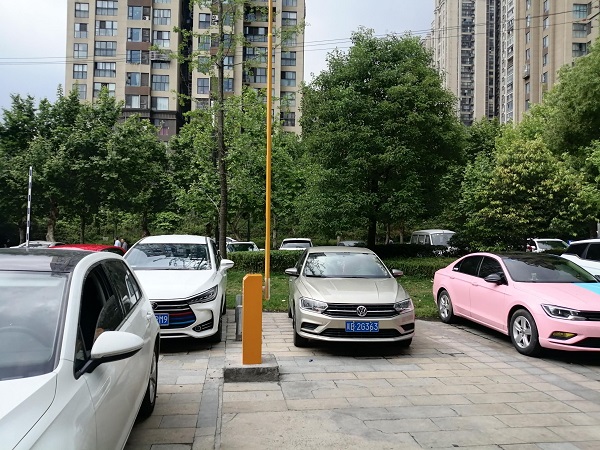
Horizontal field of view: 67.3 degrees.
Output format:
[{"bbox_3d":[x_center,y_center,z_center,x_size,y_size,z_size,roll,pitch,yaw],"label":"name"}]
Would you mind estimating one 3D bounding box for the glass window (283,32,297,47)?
[{"bbox_3d":[-1.519,-26.835,65.200,2.050,2.050,0.200,1,-1,-3],"label":"glass window"}]

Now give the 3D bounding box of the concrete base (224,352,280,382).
[{"bbox_3d":[-0.578,1.699,5.350,0.620,0.160,0.550,1,-1,-8],"label":"concrete base"}]

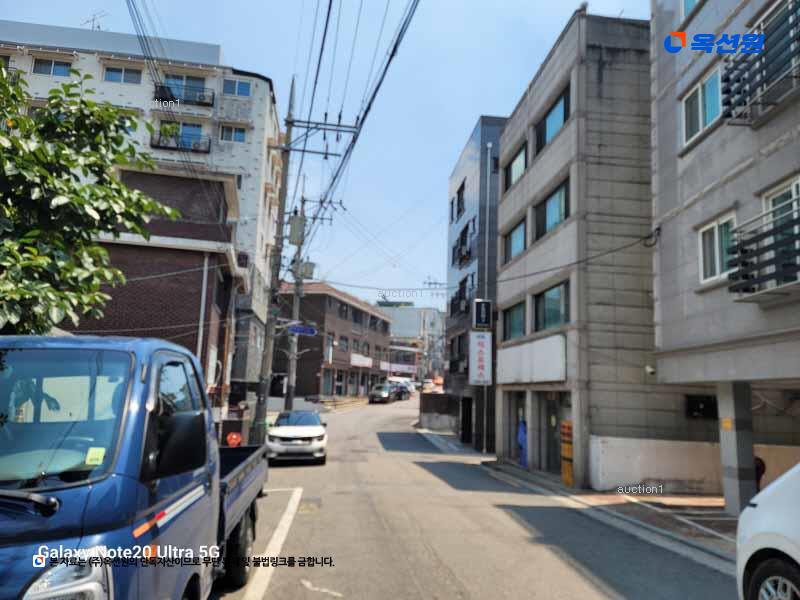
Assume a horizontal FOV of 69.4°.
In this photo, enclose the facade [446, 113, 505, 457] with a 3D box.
[{"bbox_3d":[6.945,-0.351,31.019,7.500,15.700,8.000,3,-9,-5],"label":"facade"}]

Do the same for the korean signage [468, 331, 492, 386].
[{"bbox_3d":[3.043,2.219,21.841,0.900,2.050,0.250,3,-9,-5],"label":"korean signage"}]

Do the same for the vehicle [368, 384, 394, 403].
[{"bbox_3d":[-1.569,8.420,51.610,1.830,1.600,4.500,1,-9,10],"label":"vehicle"}]

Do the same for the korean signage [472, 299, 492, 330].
[{"bbox_3d":[3.156,0.562,22.106,0.760,1.170,0.250,3,-9,-5],"label":"korean signage"}]

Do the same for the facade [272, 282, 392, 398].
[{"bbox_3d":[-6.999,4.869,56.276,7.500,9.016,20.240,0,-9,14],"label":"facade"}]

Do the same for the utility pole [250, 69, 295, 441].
[{"bbox_3d":[-4.194,-1.478,19.653,0.360,13.160,0.360,4,-9,-5],"label":"utility pole"}]

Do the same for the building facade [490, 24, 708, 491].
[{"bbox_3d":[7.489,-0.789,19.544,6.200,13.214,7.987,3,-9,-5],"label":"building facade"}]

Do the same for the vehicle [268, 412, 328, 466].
[{"bbox_3d":[-3.302,4.500,19.263,1.800,1.580,4.300,3,-9,-6],"label":"vehicle"}]

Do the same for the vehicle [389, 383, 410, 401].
[{"bbox_3d":[0.020,9.003,56.792,1.850,1.680,4.600,1,-9,10],"label":"vehicle"}]

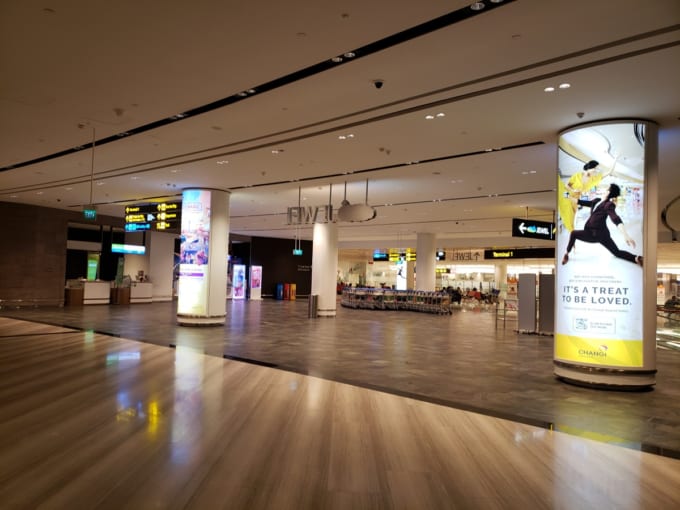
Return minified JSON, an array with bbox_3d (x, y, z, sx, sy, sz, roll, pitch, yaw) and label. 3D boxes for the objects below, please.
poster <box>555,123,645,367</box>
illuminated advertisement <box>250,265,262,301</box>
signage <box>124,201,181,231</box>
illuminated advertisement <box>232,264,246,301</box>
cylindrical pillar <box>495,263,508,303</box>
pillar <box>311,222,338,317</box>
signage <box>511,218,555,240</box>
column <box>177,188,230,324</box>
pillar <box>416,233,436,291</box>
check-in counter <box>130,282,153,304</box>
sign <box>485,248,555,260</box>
[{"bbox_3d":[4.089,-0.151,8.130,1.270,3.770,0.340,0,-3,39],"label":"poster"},{"bbox_3d":[-5.086,1.735,31.000,0.720,2.020,0.280,3,-3,-33],"label":"illuminated advertisement"},{"bbox_3d":[-6.477,-1.323,17.964,3.300,0.950,0.200,0,-3,33],"label":"signage"},{"bbox_3d":[-6.154,1.705,31.130,0.760,2.020,0.250,3,-3,-26],"label":"illuminated advertisement"},{"bbox_3d":[13.599,2.262,42.962,1.000,3.180,1.000,2,-2,0],"label":"cylindrical pillar"},{"bbox_3d":[-0.600,0.435,20.995,1.000,4.100,1.000,2,-2,0],"label":"pillar"},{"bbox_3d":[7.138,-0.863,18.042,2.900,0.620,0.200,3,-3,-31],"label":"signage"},{"bbox_3d":[-4.287,0.076,16.163,1.460,4.200,1.460,2,-2,0],"label":"column"},{"bbox_3d":[4.725,0.886,27.793,1.020,4.100,1.020,2,-2,0],"label":"pillar"},{"bbox_3d":[-10.381,1.908,26.018,0.660,1.020,1.250,0,-3,35],"label":"check-in counter"},{"bbox_3d":[10.147,-0.006,28.407,0.220,0.510,4.700,4,-3,-40],"label":"sign"}]

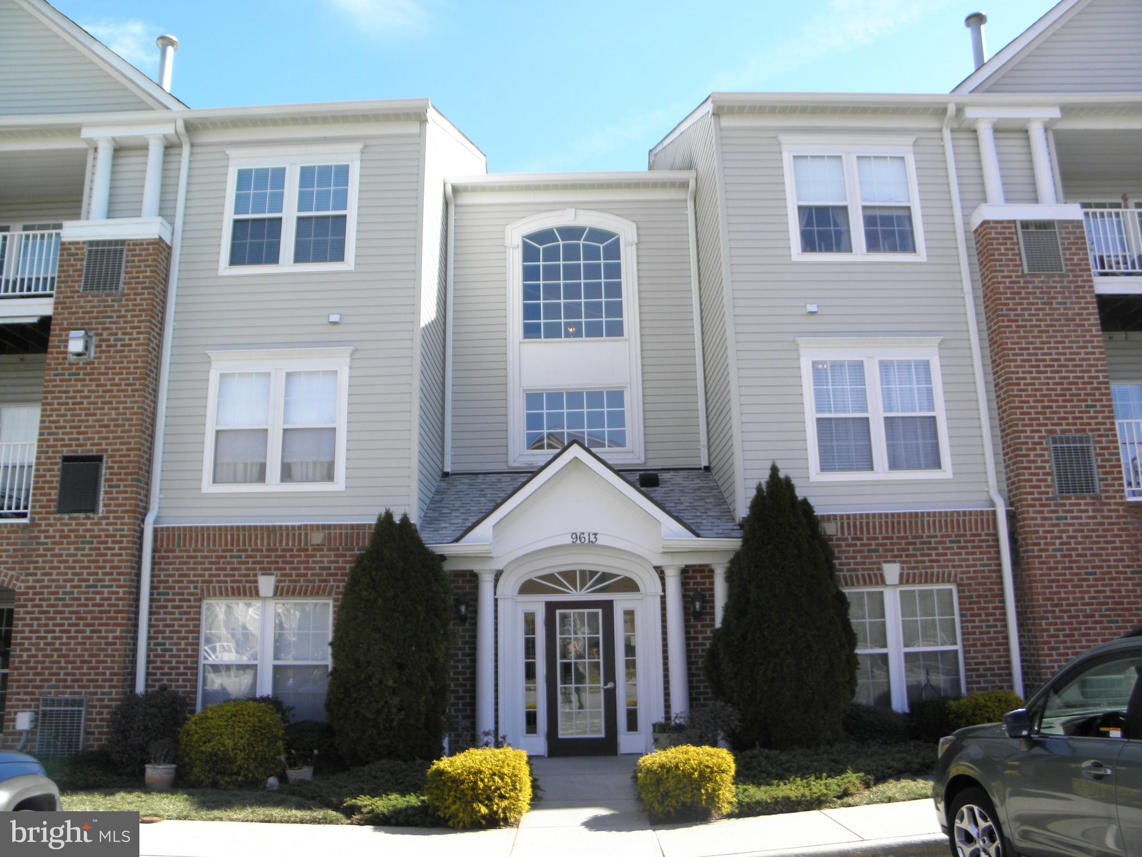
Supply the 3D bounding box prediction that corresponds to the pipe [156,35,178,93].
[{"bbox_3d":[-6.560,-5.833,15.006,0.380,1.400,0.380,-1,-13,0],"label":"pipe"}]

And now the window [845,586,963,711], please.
[{"bbox_3d":[4.256,2.896,12.090,1.740,1.670,0.120,-1,-13,0],"label":"window"}]

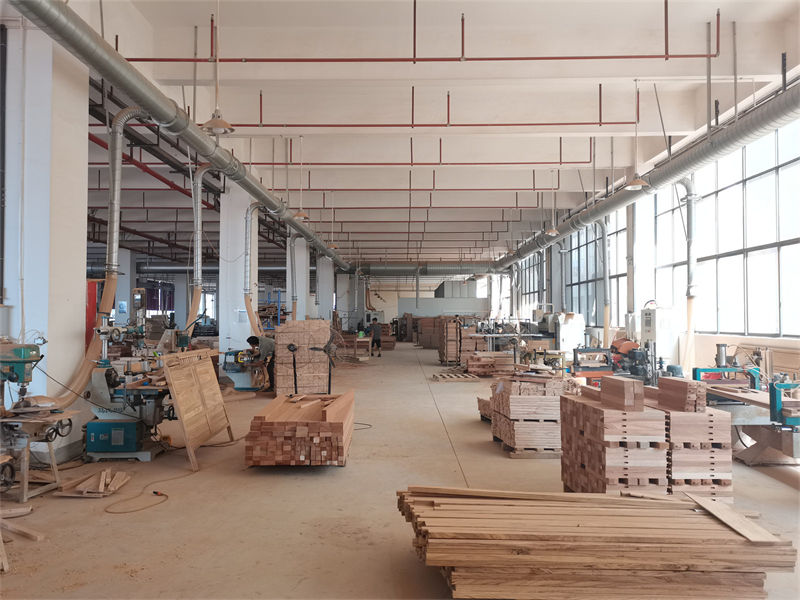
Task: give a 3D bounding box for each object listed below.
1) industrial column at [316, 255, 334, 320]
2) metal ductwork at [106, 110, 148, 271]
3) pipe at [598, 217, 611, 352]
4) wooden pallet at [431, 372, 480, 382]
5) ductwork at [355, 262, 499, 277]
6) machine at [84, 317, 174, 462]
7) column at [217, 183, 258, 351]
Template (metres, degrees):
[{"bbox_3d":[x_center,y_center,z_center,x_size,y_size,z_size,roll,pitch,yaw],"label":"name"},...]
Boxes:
[{"bbox_3d":[-4.171,0.079,33.836,0.800,5.320,0.800,0,-2,0],"label":"industrial column"},{"bbox_3d":[-3.759,-1.508,8.321,0.520,2.330,0.240,0,-2,0],"label":"metal ductwork"},{"bbox_3d":[5.937,-0.481,17.394,0.330,3.770,0.180,0,-2,0],"label":"pipe"},{"bbox_3d":[1.511,2.119,16.234,1.120,0.130,1.050,0,-2,-7],"label":"wooden pallet"},{"bbox_3d":[1.630,-1.891,36.070,8.700,0.780,0.780,0,-2,0],"label":"ductwork"},{"bbox_3d":[-3.213,1.063,7.346,0.980,1.680,0.750,0,-2,0],"label":"machine"},{"bbox_3d":[-4.260,-0.483,16.045,0.800,5.320,0.800,0,-2,0],"label":"column"}]

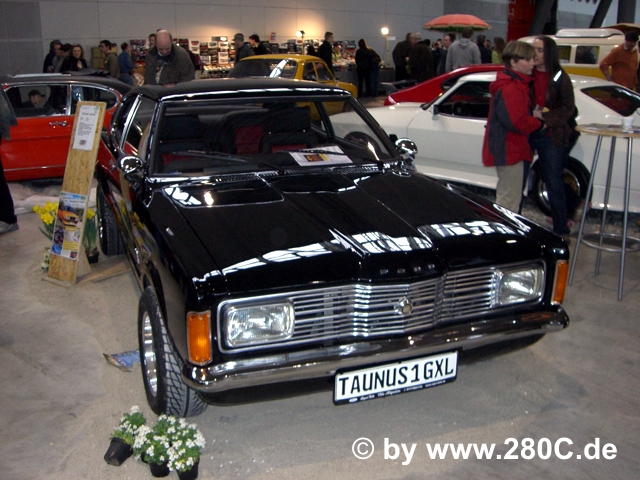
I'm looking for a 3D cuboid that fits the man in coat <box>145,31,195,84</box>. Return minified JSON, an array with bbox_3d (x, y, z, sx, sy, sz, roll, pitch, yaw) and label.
[{"bbox_3d":[-1.507,-1.250,7.175,0.540,1.710,0.360,5,16,17],"label":"man in coat"}]

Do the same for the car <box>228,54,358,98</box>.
[{"bbox_3d":[-0.620,-2.830,13.600,1.630,1.440,4.250,5,16,19],"label":"car"}]

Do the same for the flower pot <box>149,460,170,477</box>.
[{"bbox_3d":[-0.615,0.857,2.691,0.086,0.080,0.086,0,16,0],"label":"flower pot"}]

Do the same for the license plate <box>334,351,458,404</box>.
[{"bbox_3d":[0.301,0.525,2.681,0.530,0.133,0.020,-6,16,-20],"label":"license plate"}]

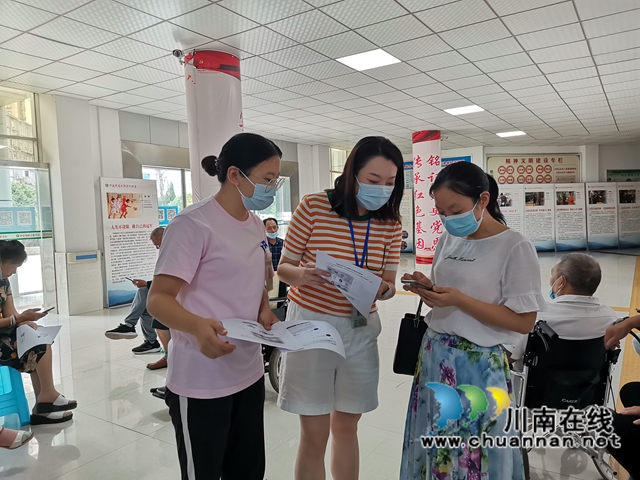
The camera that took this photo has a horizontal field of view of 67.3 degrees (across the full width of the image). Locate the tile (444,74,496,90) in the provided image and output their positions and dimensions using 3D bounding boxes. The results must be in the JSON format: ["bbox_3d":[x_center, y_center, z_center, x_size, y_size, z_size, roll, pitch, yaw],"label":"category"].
[{"bbox_3d":[2.051,-2.175,6.619,0.600,0.020,0.600,1,4,34],"label":"tile"}]

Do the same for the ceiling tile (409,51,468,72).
[{"bbox_3d":[1.390,-2.096,5.623,0.600,0.020,0.600,0,4,34],"label":"ceiling tile"}]

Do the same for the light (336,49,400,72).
[{"bbox_3d":[0.558,-2.079,5.458,0.600,0.060,0.600,0,4,34],"label":"light"}]

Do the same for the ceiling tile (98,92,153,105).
[{"bbox_3d":[-2.783,-2.048,7.000,0.600,0.020,0.600,0,4,34],"label":"ceiling tile"}]

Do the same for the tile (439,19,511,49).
[{"bbox_3d":[1.558,-2.054,4.795,0.600,0.030,0.600,0,4,34],"label":"tile"}]

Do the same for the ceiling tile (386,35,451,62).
[{"bbox_3d":[1.057,-2.057,5.126,0.600,0.020,0.600,0,4,34],"label":"ceiling tile"}]

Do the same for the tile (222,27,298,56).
[{"bbox_3d":[-0.611,-1.990,4.797,0.600,0.020,0.600,1,4,34],"label":"tile"}]

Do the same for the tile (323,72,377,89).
[{"bbox_3d":[0.388,-2.106,6.290,0.600,0.020,0.600,1,4,34],"label":"tile"}]

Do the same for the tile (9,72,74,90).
[{"bbox_3d":[-3.438,-1.973,5.966,0.600,0.020,0.600,1,4,34],"label":"tile"}]

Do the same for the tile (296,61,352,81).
[{"bbox_3d":[0.060,-2.060,5.793,0.600,0.030,0.600,0,4,34],"label":"tile"}]

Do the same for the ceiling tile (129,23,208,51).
[{"bbox_3d":[-1.437,-1.951,4.632,0.600,0.020,0.600,0,4,34],"label":"ceiling tile"}]

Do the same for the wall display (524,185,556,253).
[{"bbox_3d":[6.369,-0.626,13.911,0.890,1.960,0.050,-2,3,-7],"label":"wall display"}]

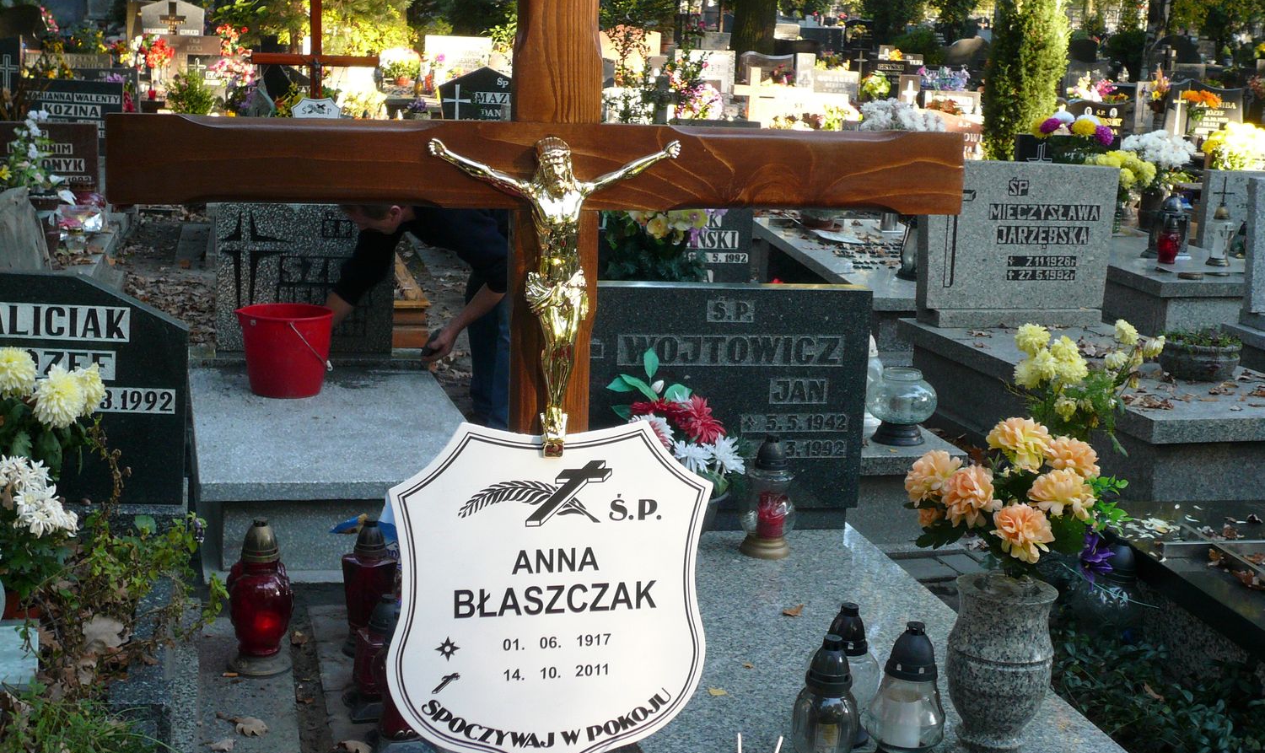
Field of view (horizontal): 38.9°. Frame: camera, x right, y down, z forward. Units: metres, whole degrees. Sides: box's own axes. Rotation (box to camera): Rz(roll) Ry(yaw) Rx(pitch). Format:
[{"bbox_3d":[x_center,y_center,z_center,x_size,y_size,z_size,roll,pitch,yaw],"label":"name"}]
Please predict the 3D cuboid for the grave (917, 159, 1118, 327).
[{"bbox_3d":[1.665,-0.570,7.750,0.791,0.693,0.200,0,11,-15],"label":"grave"}]

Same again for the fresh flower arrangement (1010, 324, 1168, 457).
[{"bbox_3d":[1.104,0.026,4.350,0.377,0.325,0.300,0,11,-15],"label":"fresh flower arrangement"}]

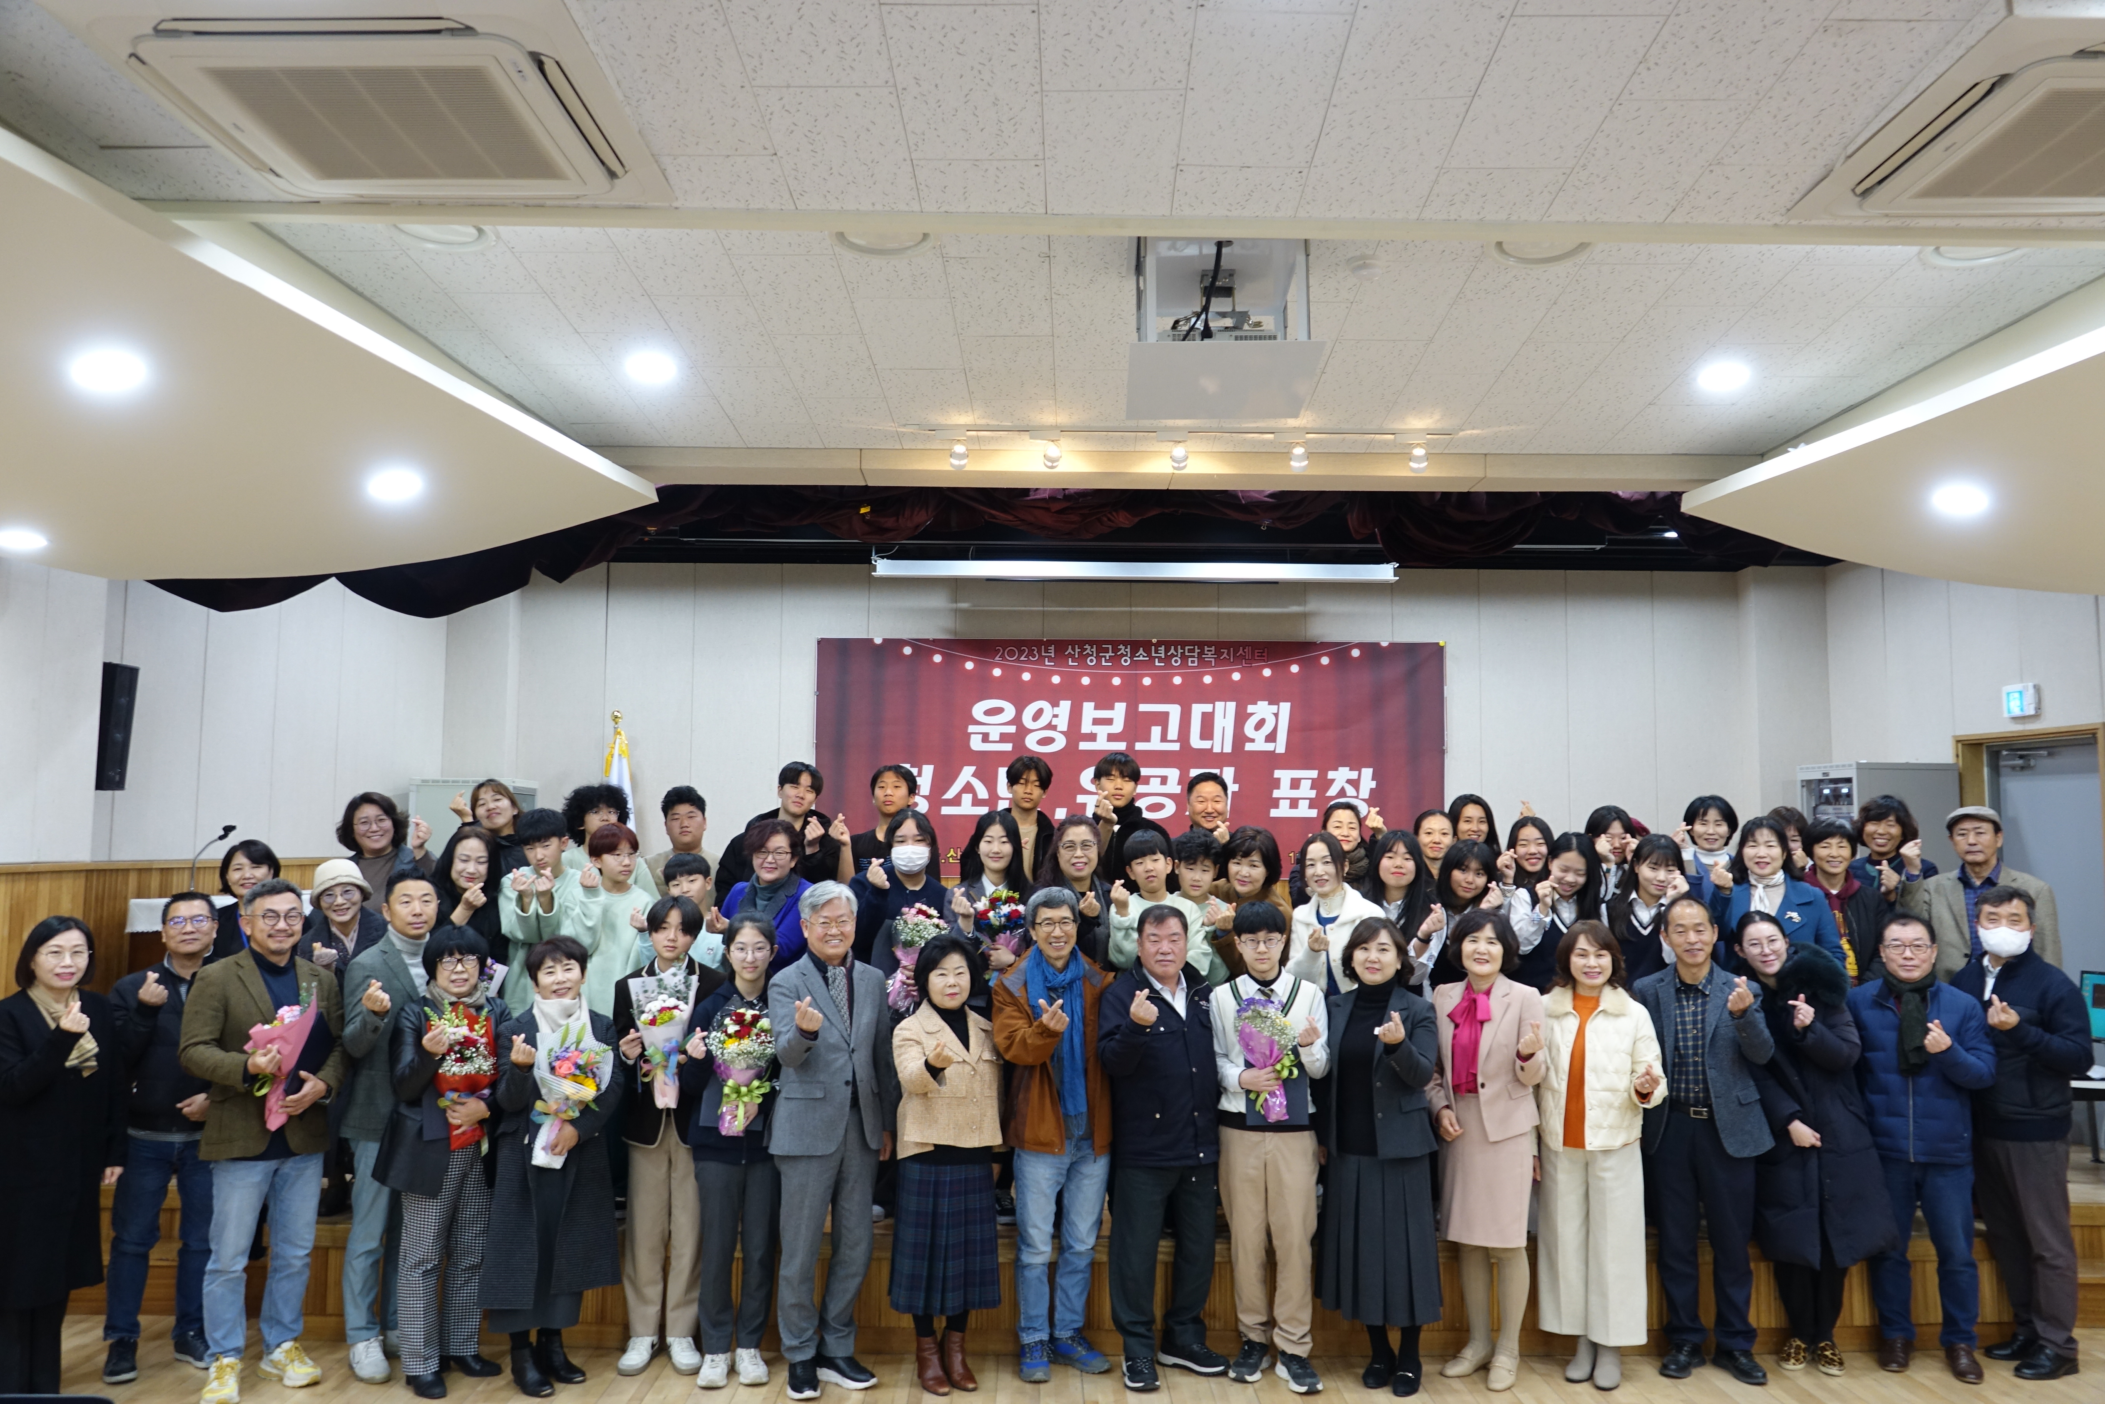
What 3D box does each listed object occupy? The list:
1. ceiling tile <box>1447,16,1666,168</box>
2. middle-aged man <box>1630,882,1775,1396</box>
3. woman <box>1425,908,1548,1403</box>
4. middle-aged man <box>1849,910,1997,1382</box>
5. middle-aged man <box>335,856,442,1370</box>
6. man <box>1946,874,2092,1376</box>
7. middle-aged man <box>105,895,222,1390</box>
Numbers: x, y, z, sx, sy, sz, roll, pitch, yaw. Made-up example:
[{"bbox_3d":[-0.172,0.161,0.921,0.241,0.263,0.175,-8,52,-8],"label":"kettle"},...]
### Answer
[{"bbox_3d":[1.028,-1.261,3.290,0.300,0.018,0.600,1,-9,1],"label":"ceiling tile"},{"bbox_3d":[2.359,1.572,5.755,0.500,1.720,0.380,-1,-5,15],"label":"middle-aged man"},{"bbox_3d":[1.561,1.572,5.680,0.440,1.628,0.340,-1,-5,15],"label":"woman"},{"bbox_3d":[3.191,1.608,5.818,0.500,1.670,0.380,-1,-5,20],"label":"middle-aged man"},{"bbox_3d":[-2.429,1.515,5.822,0.500,1.770,0.350,3,-6,-27],"label":"middle-aged man"},{"bbox_3d":[3.551,1.550,5.777,0.380,1.704,0.460,5,-7,-43],"label":"man"},{"bbox_3d":[-3.189,1.537,5.710,0.470,1.670,0.350,3,-5,-26],"label":"middle-aged man"}]

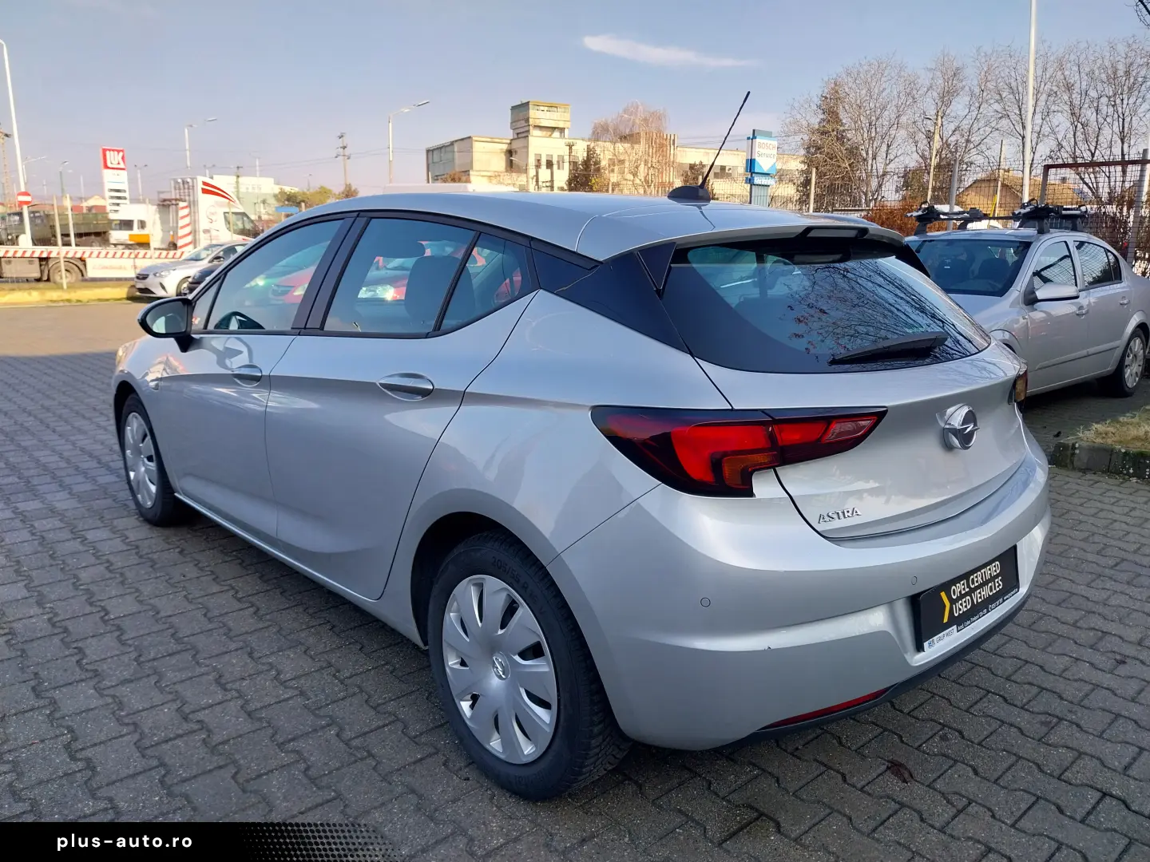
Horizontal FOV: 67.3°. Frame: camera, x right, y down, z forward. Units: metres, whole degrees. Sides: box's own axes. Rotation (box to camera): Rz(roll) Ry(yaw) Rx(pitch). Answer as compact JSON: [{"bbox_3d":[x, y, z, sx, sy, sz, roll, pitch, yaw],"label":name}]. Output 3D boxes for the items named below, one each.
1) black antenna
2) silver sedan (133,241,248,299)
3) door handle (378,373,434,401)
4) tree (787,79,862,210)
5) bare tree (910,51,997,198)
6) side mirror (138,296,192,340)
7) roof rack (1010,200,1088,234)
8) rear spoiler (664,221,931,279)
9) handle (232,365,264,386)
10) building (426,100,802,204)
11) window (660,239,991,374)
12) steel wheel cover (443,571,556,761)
[{"bbox_3d":[0.376,-0.796,2.452,0.075,0.295,0.280,-10,16,-41],"label":"black antenna"},{"bbox_3d":[-9.199,-4.157,22.424,1.780,1.440,4.100,11,16,40],"label":"silver sedan"},{"bbox_3d":[-0.427,-0.110,2.145,0.050,0.060,0.230,-10,16,-41],"label":"door handle"},{"bbox_3d":[11.524,-11.778,40.433,3.748,8.822,3.748,0,12,0],"label":"tree"},{"bbox_3d":[14.293,-10.167,33.862,3.427,8.951,3.427,5,13,21],"label":"bare tree"},{"bbox_3d":[-1.565,-0.433,3.274,0.190,0.157,0.130,-10,16,-41],"label":"side mirror"},{"bbox_3d":[3.845,-1.721,6.950,0.780,0.255,0.410,-10,16,-39],"label":"roof rack"},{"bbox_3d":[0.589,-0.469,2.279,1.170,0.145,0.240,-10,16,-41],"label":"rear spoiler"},{"bbox_3d":[-1.087,-0.188,2.866,0.052,0.075,0.240,-11,16,-41],"label":"handle"},{"bbox_3d":[5.007,-27.531,99.014,40.148,15.330,16.309,-6,13,-27],"label":"building"},{"bbox_3d":[0.695,-0.324,2.166,1.300,0.100,0.470,-11,57,-41],"label":"window"},{"bbox_3d":[-0.173,0.546,2.000,0.060,0.438,0.438,-11,16,-41],"label":"steel wheel cover"}]

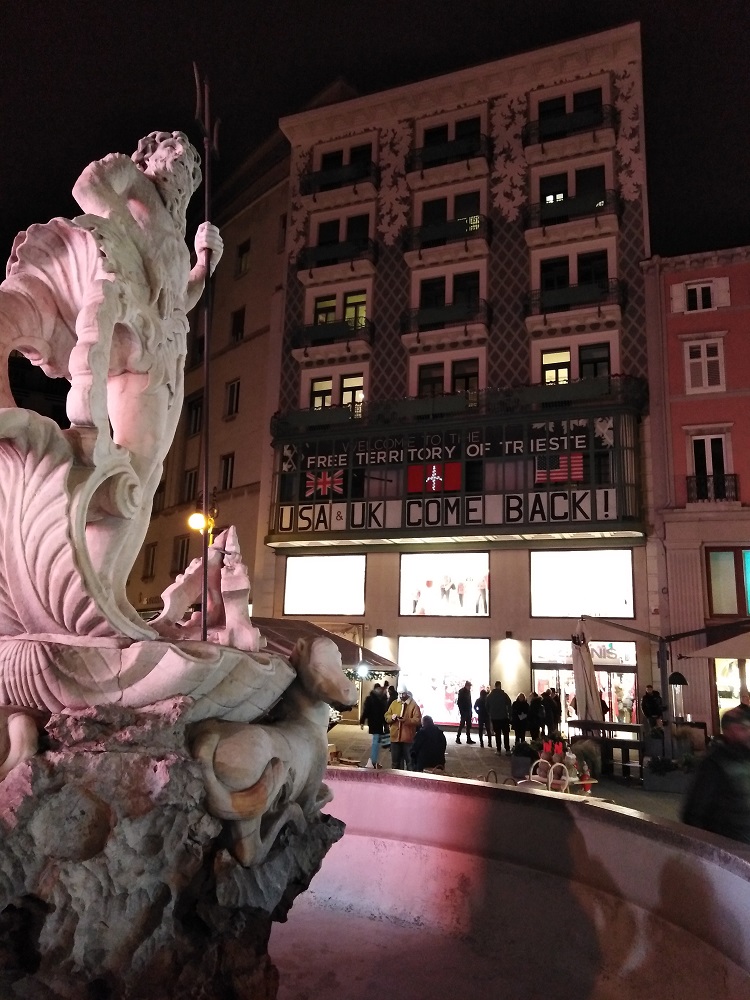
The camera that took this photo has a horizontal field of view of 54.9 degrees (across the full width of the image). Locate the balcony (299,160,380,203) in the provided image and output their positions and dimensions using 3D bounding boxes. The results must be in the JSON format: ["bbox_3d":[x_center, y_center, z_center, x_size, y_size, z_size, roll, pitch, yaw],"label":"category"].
[{"bbox_3d":[-1.498,-13.080,30.221,3.274,1.219,0.860,-3,-13,21],"label":"balcony"}]

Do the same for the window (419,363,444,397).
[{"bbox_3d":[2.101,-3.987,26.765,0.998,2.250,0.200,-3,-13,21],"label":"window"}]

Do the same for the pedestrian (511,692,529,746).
[{"bbox_3d":[4.165,6.321,20.847,0.520,1.570,0.360,1,-12,5],"label":"pedestrian"}]

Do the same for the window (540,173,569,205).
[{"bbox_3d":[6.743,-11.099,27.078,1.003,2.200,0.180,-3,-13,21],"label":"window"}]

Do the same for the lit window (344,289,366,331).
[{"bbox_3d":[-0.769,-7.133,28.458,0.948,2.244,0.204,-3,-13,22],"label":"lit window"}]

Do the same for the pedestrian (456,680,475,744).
[{"bbox_3d":[2.688,6.179,21.032,0.480,1.735,0.500,2,-12,-2],"label":"pedestrian"}]

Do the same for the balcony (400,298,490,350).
[{"bbox_3d":[2.557,-6.291,26.297,3.130,1.300,1.000,-3,-13,21],"label":"balcony"}]

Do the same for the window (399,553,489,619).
[{"bbox_3d":[2.463,2.981,25.516,3.263,2.261,0.200,-3,-13,21],"label":"window"}]

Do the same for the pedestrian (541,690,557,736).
[{"bbox_3d":[5.299,6.592,22.115,0.500,1.650,0.380,-6,-15,34],"label":"pedestrian"}]

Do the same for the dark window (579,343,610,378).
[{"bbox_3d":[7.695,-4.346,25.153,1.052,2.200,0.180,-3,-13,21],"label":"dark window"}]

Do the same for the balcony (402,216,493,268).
[{"bbox_3d":[2.665,-9.634,27.030,3.204,1.260,0.864,-3,-13,22],"label":"balcony"}]

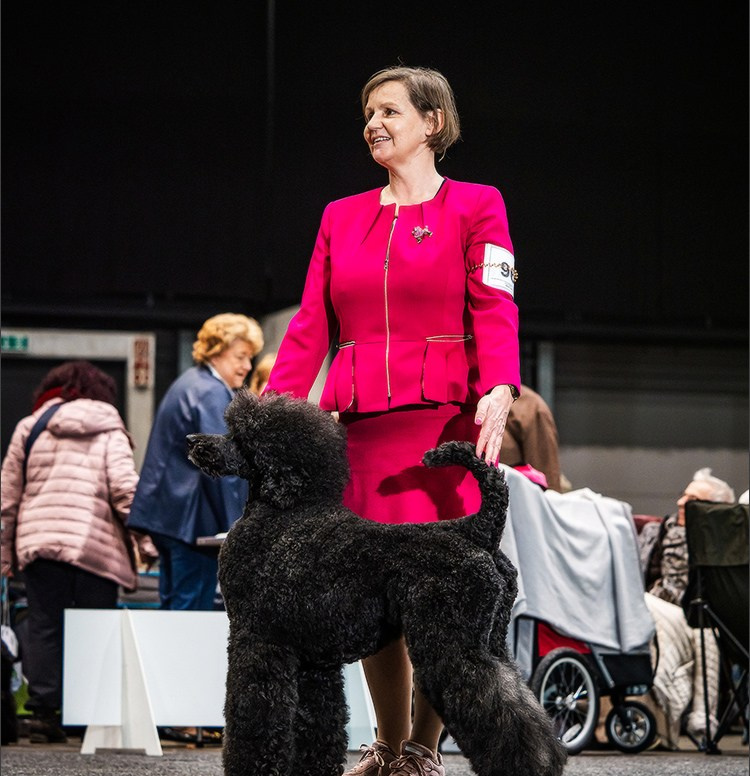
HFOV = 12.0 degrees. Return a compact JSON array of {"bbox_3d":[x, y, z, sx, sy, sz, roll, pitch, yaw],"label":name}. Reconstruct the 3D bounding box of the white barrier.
[{"bbox_3d":[-0.473,0.969,11.800,1.100,0.485,0.220,1,-4,-10],"label":"white barrier"}]

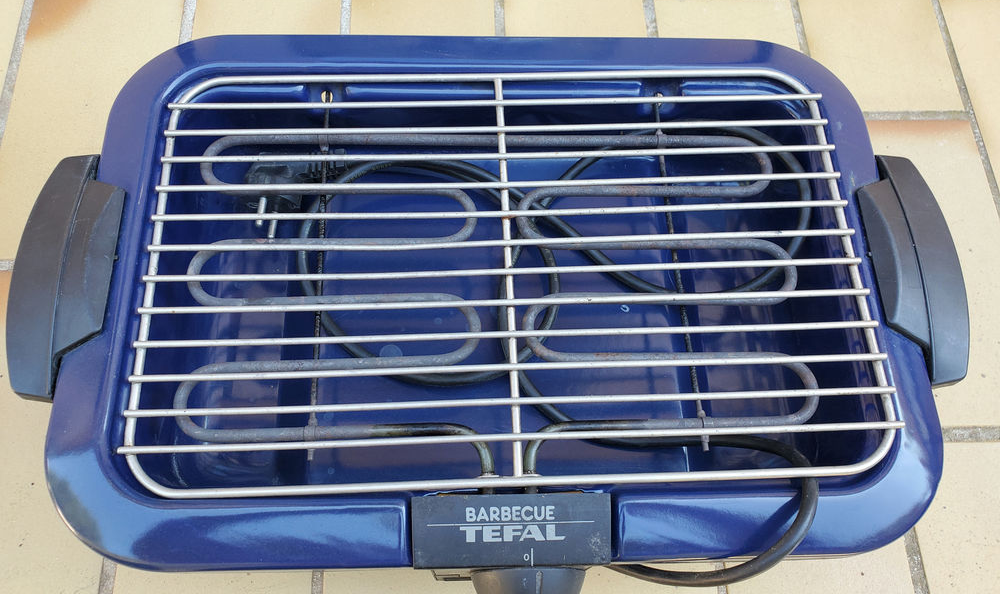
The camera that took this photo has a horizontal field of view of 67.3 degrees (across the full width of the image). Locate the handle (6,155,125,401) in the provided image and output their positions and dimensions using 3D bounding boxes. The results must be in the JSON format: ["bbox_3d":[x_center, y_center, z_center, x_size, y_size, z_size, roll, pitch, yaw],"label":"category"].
[{"bbox_3d":[-0.251,-0.017,0.434,0.050,0.031,0.151,0,69,-3],"label":"handle"}]

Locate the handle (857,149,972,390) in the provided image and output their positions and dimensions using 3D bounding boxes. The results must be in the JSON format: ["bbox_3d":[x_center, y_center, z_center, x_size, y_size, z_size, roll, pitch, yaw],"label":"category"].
[{"bbox_3d":[0.252,-0.021,0.461,0.050,0.031,0.151,0,69,-3],"label":"handle"}]

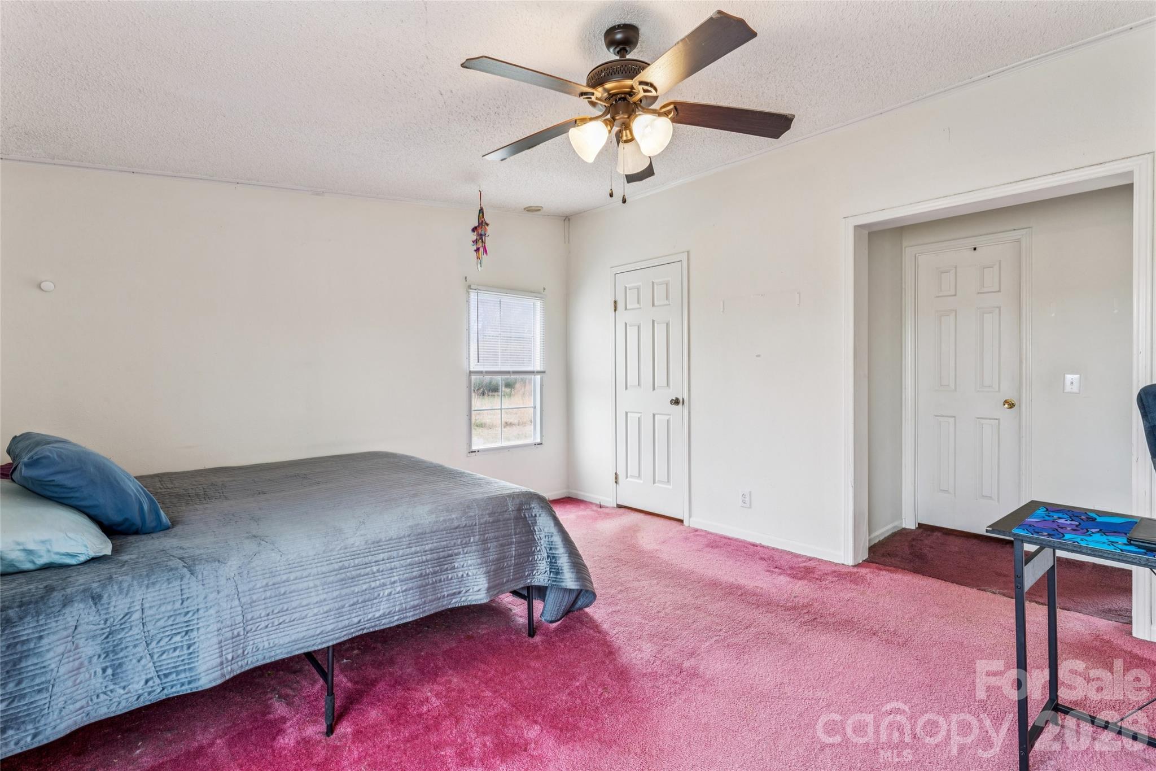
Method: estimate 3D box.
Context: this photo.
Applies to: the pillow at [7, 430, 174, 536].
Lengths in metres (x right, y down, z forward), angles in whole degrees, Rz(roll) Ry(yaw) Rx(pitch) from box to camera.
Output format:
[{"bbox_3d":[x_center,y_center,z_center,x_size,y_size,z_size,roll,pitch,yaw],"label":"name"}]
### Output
[{"bbox_3d":[-1.658,0.329,1.748,0.600,0.170,0.462,0,-43,46],"label":"pillow"}]

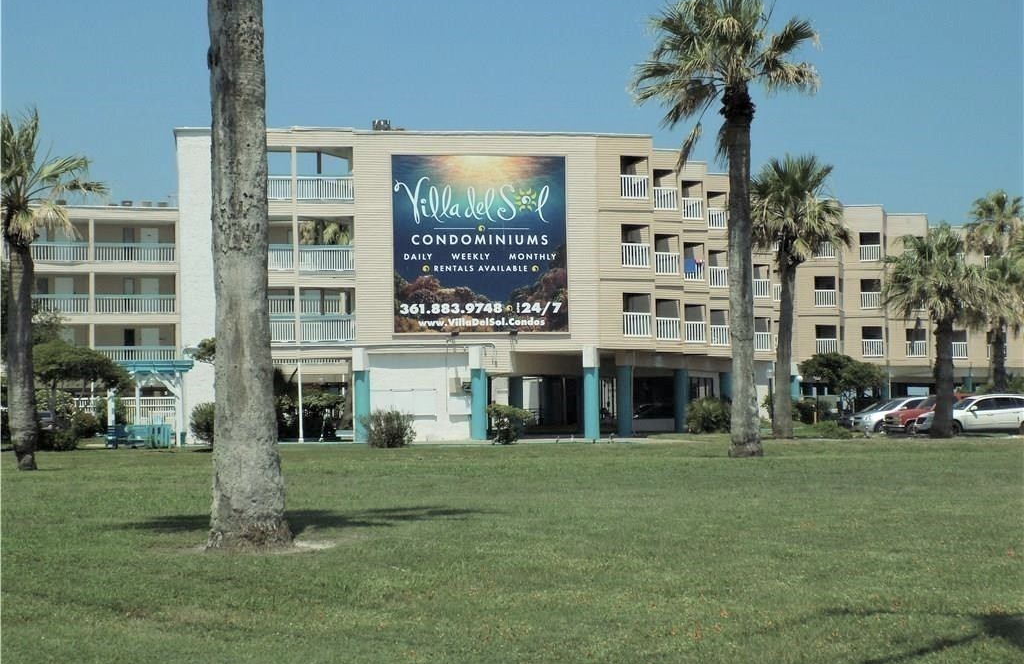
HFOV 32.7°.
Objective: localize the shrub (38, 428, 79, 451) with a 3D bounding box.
[{"bbox_3d":[-17.168,4.065,66.000,1.500,0.840,1.400,-1,-3,0],"label":"shrub"}]

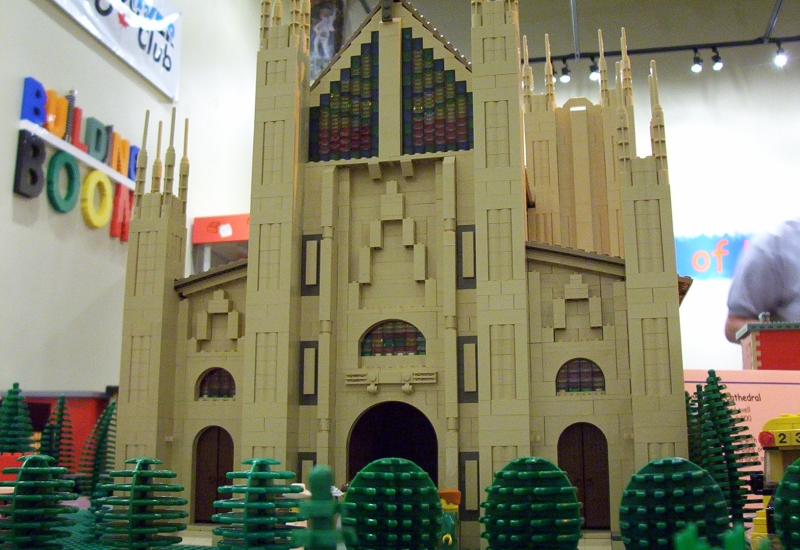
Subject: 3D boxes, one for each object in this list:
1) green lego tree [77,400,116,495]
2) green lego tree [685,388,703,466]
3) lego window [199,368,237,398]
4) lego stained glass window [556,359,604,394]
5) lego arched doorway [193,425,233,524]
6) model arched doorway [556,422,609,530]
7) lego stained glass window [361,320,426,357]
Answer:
[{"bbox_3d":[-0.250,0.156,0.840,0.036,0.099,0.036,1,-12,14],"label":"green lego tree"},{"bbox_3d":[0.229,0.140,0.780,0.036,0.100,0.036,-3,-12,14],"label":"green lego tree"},{"bbox_3d":[-0.131,0.079,0.723,0.032,0.021,0.010,-3,-12,14],"label":"lego window"},{"bbox_3d":[0.120,0.067,0.662,0.032,0.021,0.010,-3,-12,14],"label":"lego stained glass window"},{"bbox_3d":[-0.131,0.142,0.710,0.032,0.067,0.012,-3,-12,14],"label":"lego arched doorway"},{"bbox_3d":[0.120,0.131,0.649,0.032,0.068,0.012,-3,-12,14],"label":"model arched doorway"},{"bbox_3d":[-0.004,0.045,0.705,0.048,0.026,0.010,-3,-12,14],"label":"lego stained glass window"}]

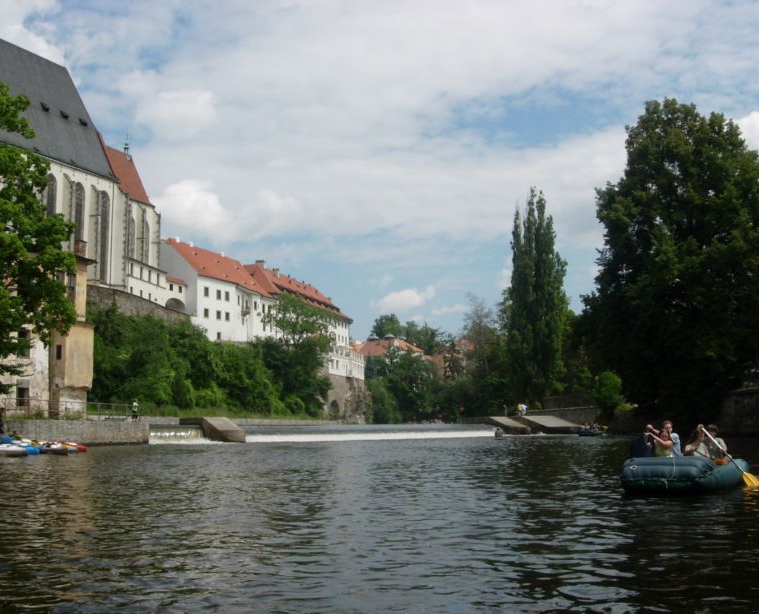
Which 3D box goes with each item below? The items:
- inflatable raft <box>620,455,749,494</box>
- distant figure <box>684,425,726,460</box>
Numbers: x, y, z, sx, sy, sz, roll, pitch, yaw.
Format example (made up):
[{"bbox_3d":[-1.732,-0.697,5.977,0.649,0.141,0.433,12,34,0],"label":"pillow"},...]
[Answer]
[{"bbox_3d":[5.704,3.112,16.700,1.850,0.620,3.800,-4,-8,29],"label":"inflatable raft"},{"bbox_3d":[5.984,2.542,16.500,0.700,0.850,0.750,-2,-8,10],"label":"distant figure"}]

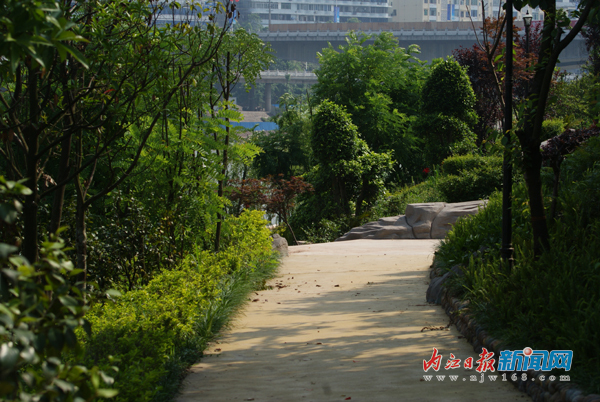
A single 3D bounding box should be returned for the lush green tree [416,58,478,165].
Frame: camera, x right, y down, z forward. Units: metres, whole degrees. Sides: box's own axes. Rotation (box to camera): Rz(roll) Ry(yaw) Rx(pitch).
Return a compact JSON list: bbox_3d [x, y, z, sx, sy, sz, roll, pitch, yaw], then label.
[{"bbox_3d":[3.160,-1.880,40.000,1.300,2.320,1.300,0,1,0],"label":"lush green tree"}]

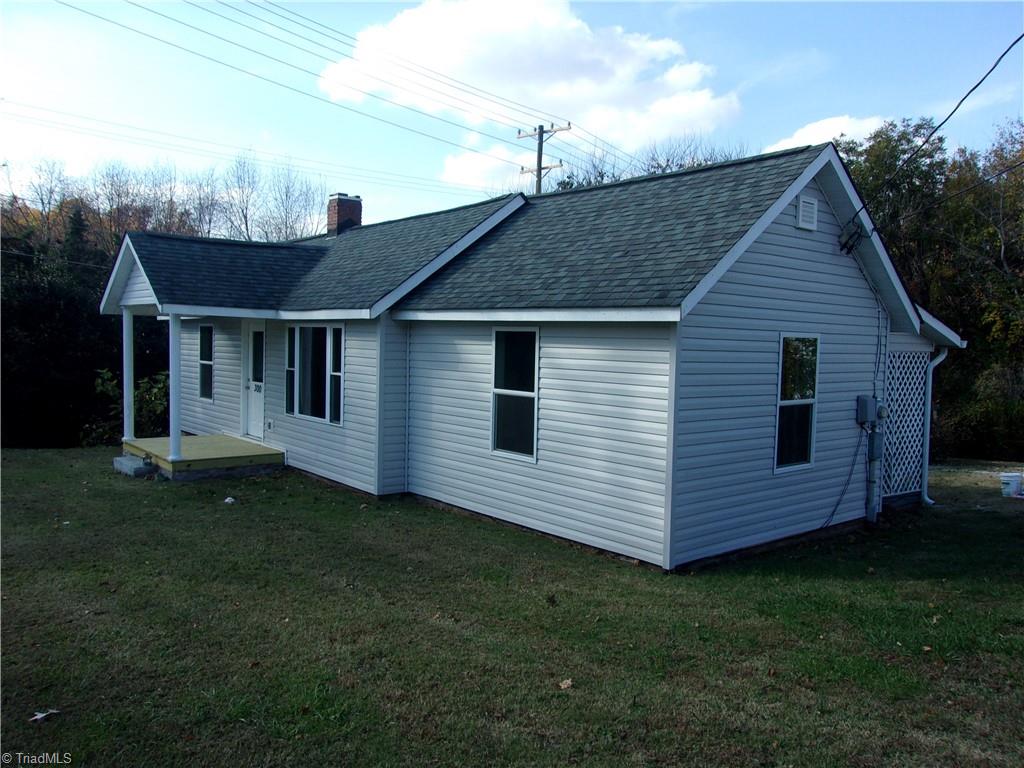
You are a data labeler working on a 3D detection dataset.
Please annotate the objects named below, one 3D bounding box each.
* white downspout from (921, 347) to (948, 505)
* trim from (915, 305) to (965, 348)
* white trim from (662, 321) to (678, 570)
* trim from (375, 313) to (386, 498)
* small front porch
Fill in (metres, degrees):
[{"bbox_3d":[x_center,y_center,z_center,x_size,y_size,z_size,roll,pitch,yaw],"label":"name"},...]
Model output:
[{"bbox_3d":[6.013,0.613,11.365,0.532,2.220,0.075,-1,4,-40],"label":"white downspout"},{"bbox_3d":[5.784,-0.759,10.756,1.688,0.150,0.050,19,-9,-40],"label":"trim"},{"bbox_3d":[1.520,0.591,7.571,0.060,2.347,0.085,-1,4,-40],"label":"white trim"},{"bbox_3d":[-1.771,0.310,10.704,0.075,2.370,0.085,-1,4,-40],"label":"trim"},{"bbox_3d":[-5.142,1.183,13.254,1.780,0.272,2.589,-1,4,-40],"label":"small front porch"}]

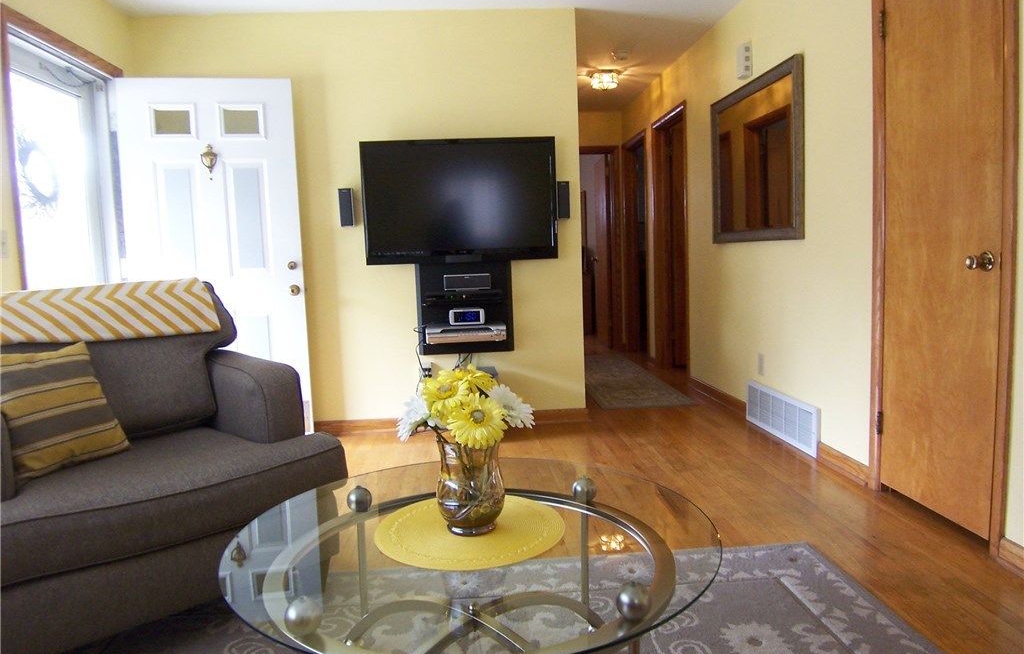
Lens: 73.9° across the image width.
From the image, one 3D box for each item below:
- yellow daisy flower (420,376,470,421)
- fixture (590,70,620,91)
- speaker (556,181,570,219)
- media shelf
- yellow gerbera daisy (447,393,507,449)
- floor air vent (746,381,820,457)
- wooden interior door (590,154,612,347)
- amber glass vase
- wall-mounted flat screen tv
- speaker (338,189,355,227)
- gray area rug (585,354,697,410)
[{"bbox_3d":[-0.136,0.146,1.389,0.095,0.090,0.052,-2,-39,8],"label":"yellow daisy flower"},{"bbox_3d":[0.736,-1.942,5.391,0.250,0.135,0.250,-3,6,-4],"label":"fixture"},{"bbox_3d":[0.301,-0.747,4.026,0.080,0.212,0.085,-3,6,-4],"label":"speaker"},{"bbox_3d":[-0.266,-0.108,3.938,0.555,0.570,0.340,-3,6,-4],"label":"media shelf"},{"bbox_3d":[-0.070,0.189,1.357,0.116,0.116,0.045,-3,-14,-4],"label":"yellow gerbera daisy"},{"bbox_3d":[1.442,0.470,3.665,0.030,0.243,0.815,-3,6,-4],"label":"floor air vent"},{"bbox_3d":[0.973,-0.785,7.450,0.040,1.990,0.720,-3,6,-9],"label":"wooden interior door"},{"bbox_3d":[-0.088,0.331,1.435,0.140,0.192,0.140,-3,6,-4],"label":"amber glass vase"},{"bbox_3d":[-0.293,-0.724,3.949,1.107,0.691,0.090,-3,6,-4],"label":"wall-mounted flat screen tv"},{"bbox_3d":[-0.952,-0.686,3.939,0.080,0.214,0.085,-3,6,-4],"label":"speaker"},{"bbox_3d":[0.843,0.413,5.720,0.625,0.012,2.460,-3,6,-4],"label":"gray area rug"}]

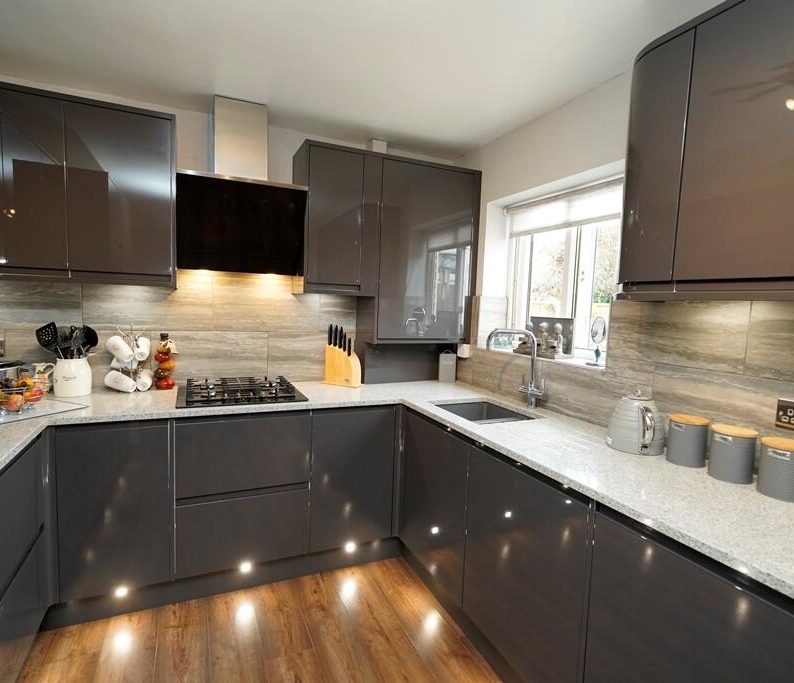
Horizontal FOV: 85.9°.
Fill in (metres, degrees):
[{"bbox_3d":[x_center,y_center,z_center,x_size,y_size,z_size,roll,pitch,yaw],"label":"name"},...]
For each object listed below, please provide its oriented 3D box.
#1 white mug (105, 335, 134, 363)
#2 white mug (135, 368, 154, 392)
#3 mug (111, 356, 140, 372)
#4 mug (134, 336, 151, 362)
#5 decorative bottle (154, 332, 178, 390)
[{"bbox_3d":[-1.353,0.032,2.088,0.108,0.105,0.082,36,-9,6],"label":"white mug"},{"bbox_3d":[-1.294,0.200,2.186,0.105,0.085,0.115,45,9,-41],"label":"white mug"},{"bbox_3d":[-1.392,0.097,2.188,0.105,0.085,0.115,-27,-40,17],"label":"mug"},{"bbox_3d":[-1.295,0.041,2.171,0.105,0.085,0.115,45,9,-41],"label":"mug"},{"bbox_3d":[-1.219,0.104,2.240,0.089,0.297,0.085,0,5,-24],"label":"decorative bottle"}]

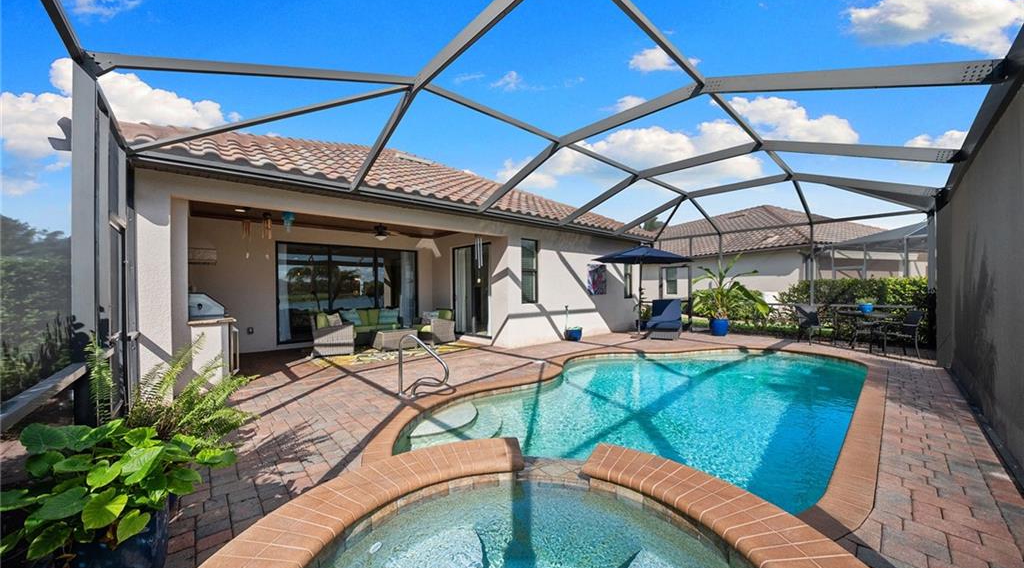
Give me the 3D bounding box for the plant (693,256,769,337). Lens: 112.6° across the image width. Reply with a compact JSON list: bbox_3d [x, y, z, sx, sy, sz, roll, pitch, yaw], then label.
[{"bbox_3d":[5.980,0.330,9.400,1.800,2.230,1.650,0,1,33],"label":"plant"}]

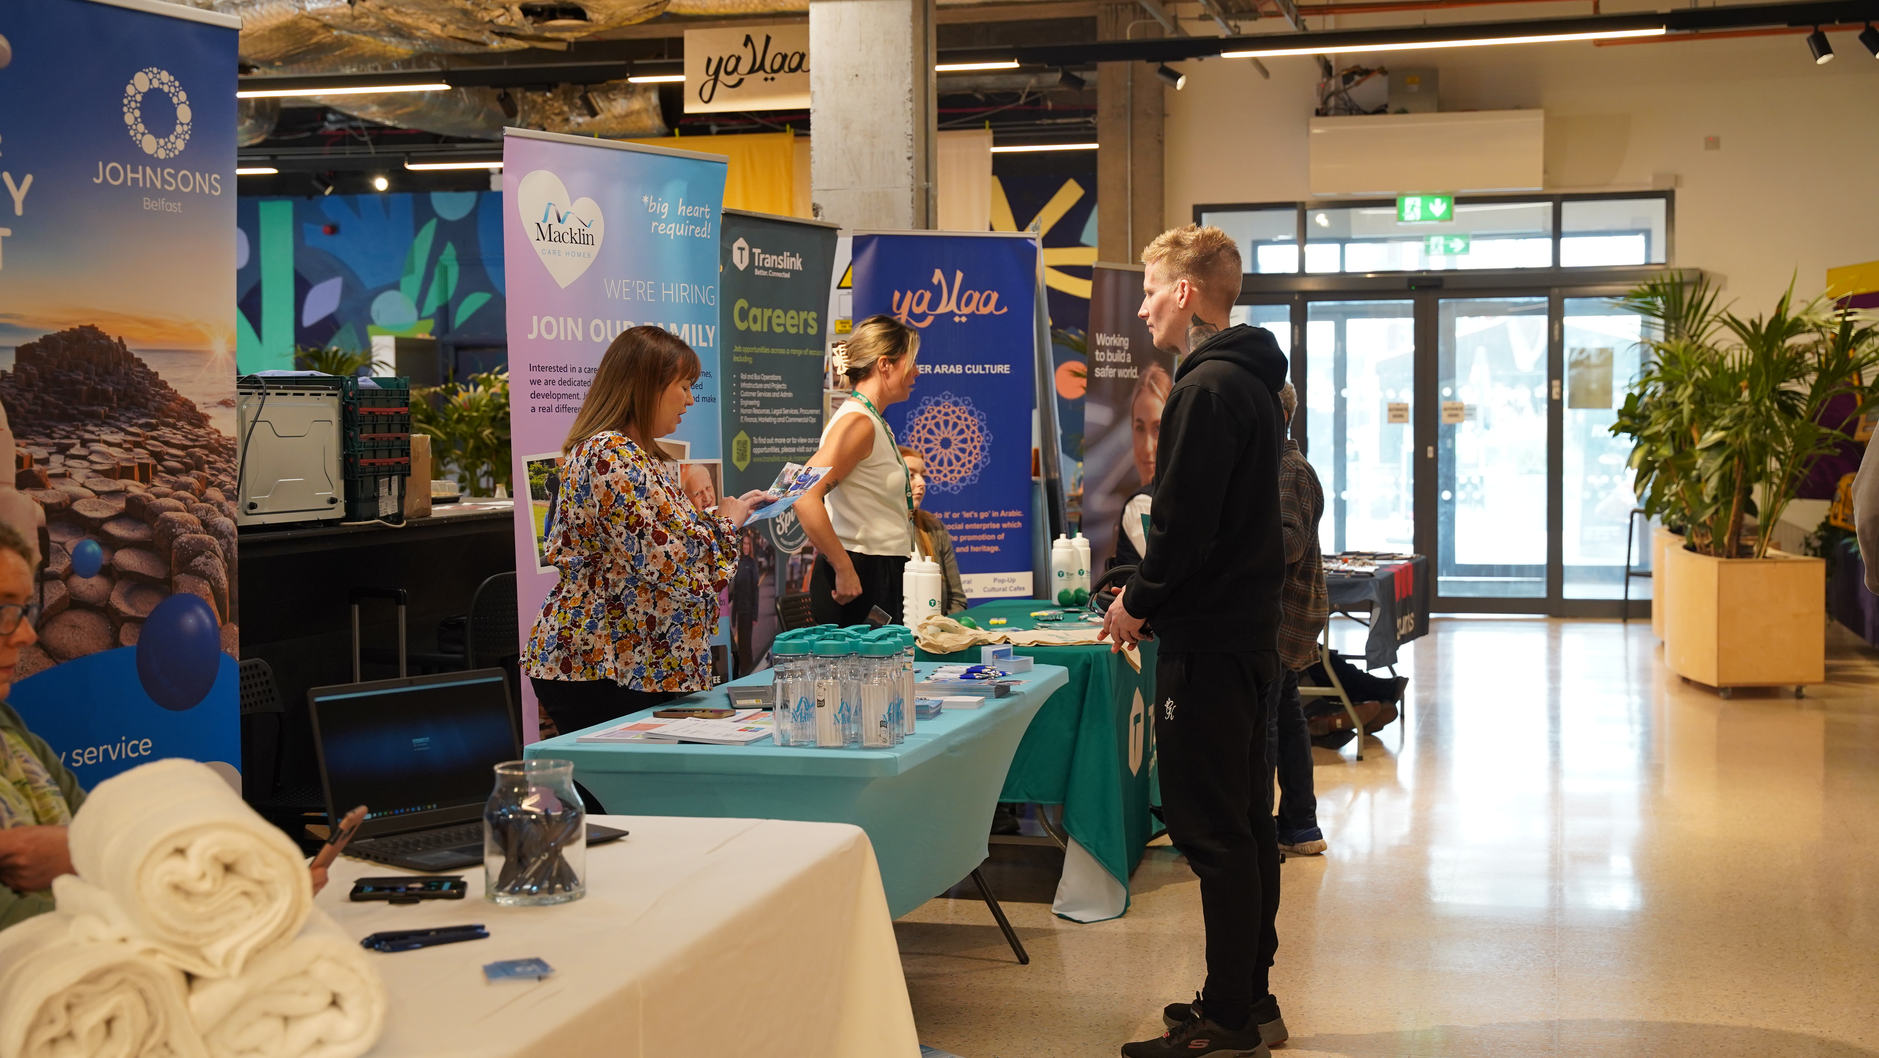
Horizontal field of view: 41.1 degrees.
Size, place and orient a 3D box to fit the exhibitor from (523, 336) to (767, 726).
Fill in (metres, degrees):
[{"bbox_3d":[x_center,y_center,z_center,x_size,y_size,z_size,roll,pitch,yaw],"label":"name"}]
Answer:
[{"bbox_3d":[-0.674,0.331,5.768,0.560,1.600,0.520,0,2,-6],"label":"exhibitor"}]

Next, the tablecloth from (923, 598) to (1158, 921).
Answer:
[{"bbox_3d":[0.322,0.662,8.124,0.820,0.750,1.900,1,2,13],"label":"tablecloth"}]

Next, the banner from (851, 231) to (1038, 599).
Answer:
[{"bbox_3d":[0.032,-0.084,9.832,0.778,2.142,0.200,-1,2,-21],"label":"banner"}]

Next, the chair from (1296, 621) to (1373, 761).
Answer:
[{"bbox_3d":[1.627,0.601,10.532,0.480,0.680,0.450,1,2,13],"label":"chair"}]

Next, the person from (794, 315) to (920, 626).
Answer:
[{"bbox_3d":[-0.248,0.207,7.713,0.380,1.729,0.480,0,2,7],"label":"person"}]

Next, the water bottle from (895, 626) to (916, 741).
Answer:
[{"bbox_3d":[-0.080,0.307,5.046,0.070,0.228,0.070,0,2,0],"label":"water bottle"}]

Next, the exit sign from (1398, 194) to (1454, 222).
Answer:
[{"bbox_3d":[3.482,-2.291,17.923,0.400,0.200,0.060,1,2,17],"label":"exit sign"}]

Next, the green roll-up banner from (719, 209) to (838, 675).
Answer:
[{"bbox_3d":[-0.508,0.010,8.348,0.190,2.079,0.855,1,2,24],"label":"green roll-up banner"}]

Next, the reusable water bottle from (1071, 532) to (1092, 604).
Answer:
[{"bbox_3d":[0.513,0.143,9.079,0.073,0.255,0.073,0,2,13],"label":"reusable water bottle"}]

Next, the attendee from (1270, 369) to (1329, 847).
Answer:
[{"bbox_3d":[1.051,0.244,8.227,0.440,1.600,0.480,0,2,13],"label":"attendee"}]

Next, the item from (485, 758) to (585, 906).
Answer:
[{"bbox_3d":[-0.551,0.411,3.399,0.140,0.180,0.140,0,2,0],"label":"item"}]

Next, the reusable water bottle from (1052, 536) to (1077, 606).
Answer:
[{"bbox_3d":[0.434,0.142,8.745,0.076,0.247,0.076,0,2,13],"label":"reusable water bottle"}]

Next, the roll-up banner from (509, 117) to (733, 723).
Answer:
[{"bbox_3d":[-0.790,0.068,6.338,0.110,2.080,0.810,-1,1,36],"label":"roll-up banner"}]

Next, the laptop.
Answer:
[{"bbox_3d":[-0.702,0.352,3.750,0.287,0.244,0.368,1,3,41],"label":"laptop"}]

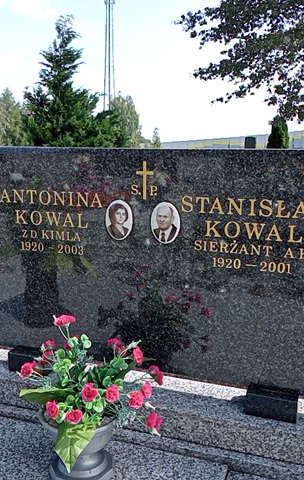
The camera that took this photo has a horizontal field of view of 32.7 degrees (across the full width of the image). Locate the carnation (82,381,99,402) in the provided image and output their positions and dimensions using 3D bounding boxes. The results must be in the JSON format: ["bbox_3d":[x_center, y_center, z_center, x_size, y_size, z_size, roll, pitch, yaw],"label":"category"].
[{"bbox_3d":[-0.158,0.392,1.325,0.042,0.043,0.036,-1,10,-7],"label":"carnation"}]

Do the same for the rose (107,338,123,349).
[{"bbox_3d":[-0.102,0.281,1.403,0.042,0.025,0.035,0,10,-4],"label":"rose"}]

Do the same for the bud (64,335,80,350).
[{"bbox_3d":[-0.220,0.284,1.435,0.042,0.038,0.036,-1,10,-9],"label":"bud"}]

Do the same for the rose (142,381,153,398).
[{"bbox_3d":[-0.012,0.409,1.415,0.030,0.042,0.033,0,10,0],"label":"rose"}]

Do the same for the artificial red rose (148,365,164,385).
[{"bbox_3d":[0.011,0.348,1.339,0.044,0.044,0.038,1,10,1],"label":"artificial red rose"}]

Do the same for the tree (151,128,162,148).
[{"bbox_3d":[0.692,-14.736,78.633,1.700,4.400,1.700,1,10,0],"label":"tree"}]

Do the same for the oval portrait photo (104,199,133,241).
[{"bbox_3d":[-0.102,-0.060,1.593,0.092,0.125,0.010,4,11,20],"label":"oval portrait photo"}]

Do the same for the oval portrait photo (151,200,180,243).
[{"bbox_3d":[0.041,-0.049,1.541,0.094,0.127,0.010,4,11,20],"label":"oval portrait photo"}]

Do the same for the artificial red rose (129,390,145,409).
[{"bbox_3d":[-0.043,0.438,1.422,0.043,0.044,0.037,0,10,-2],"label":"artificial red rose"}]

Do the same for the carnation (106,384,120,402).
[{"bbox_3d":[-0.097,0.387,1.306,0.039,0.041,0.035,0,10,-4],"label":"carnation"}]

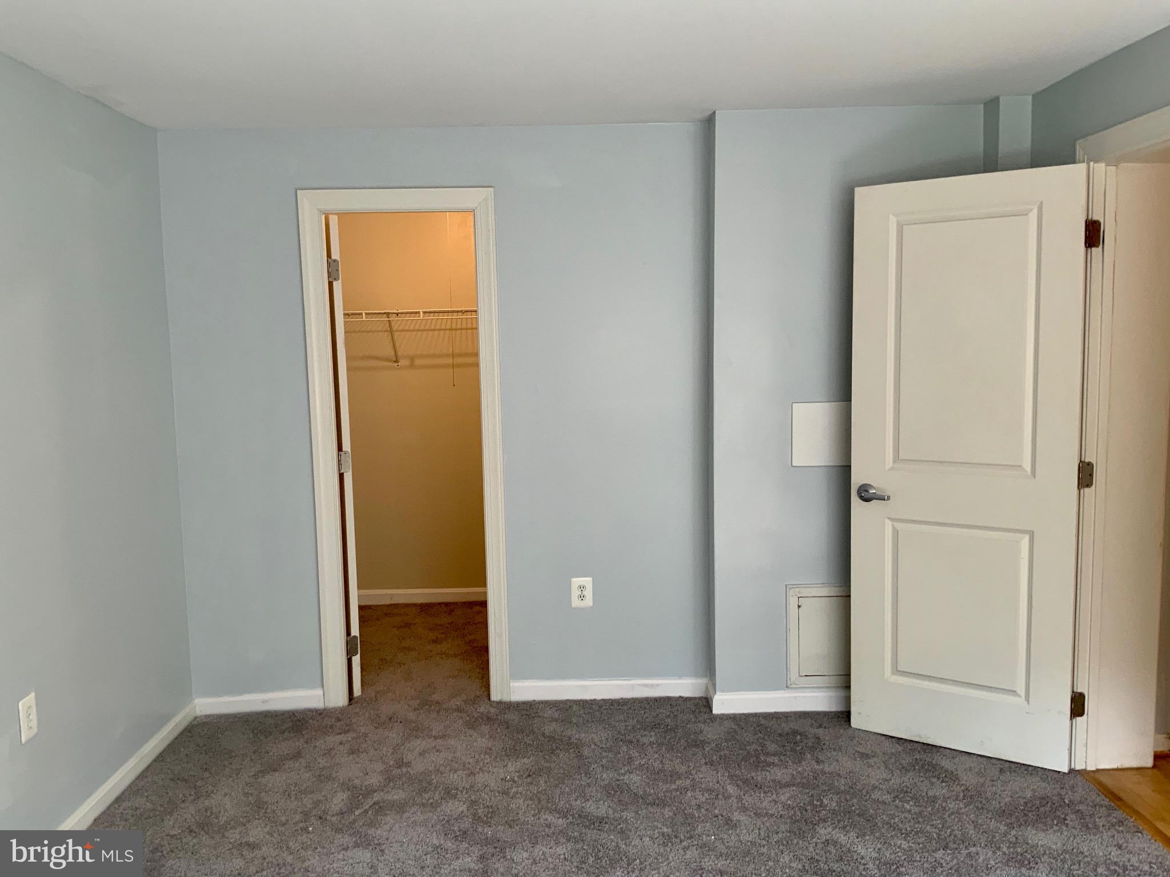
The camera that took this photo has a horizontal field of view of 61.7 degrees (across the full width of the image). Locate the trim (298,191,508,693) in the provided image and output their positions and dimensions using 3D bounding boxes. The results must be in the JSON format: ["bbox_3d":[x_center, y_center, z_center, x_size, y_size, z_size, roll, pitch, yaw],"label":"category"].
[{"bbox_3d":[-0.739,0.060,4.129,0.784,2.158,0.130,-2,6,-2],"label":"trim"}]

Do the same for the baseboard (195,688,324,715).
[{"bbox_3d":[-1.377,1.122,4.159,0.542,0.077,0.016,-2,6,-2],"label":"baseboard"}]

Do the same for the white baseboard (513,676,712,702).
[{"bbox_3d":[0.107,1.078,4.218,0.856,0.091,0.016,-2,6,-2],"label":"white baseboard"}]

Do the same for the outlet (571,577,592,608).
[{"bbox_3d":[-0.012,0.658,4.172,0.088,0.136,0.008,-2,6,-2],"label":"outlet"}]

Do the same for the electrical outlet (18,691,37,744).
[{"bbox_3d":[-1.659,0.833,2.924,0.008,0.127,0.083,-1,6,-1],"label":"electrical outlet"}]

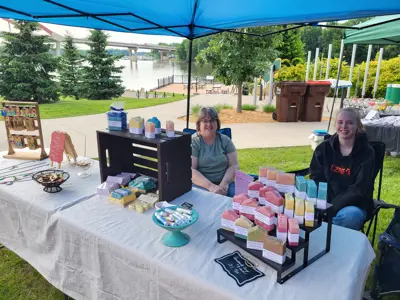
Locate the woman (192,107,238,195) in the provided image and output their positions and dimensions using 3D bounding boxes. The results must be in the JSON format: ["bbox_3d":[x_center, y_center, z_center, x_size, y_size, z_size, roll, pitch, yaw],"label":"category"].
[{"bbox_3d":[0.064,0.263,2.196,0.500,1.108,0.700,3,17,7],"label":"woman"}]

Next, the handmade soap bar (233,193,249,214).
[{"bbox_3d":[0.172,0.211,1.207,0.074,0.080,0.030,9,18,27],"label":"handmade soap bar"}]

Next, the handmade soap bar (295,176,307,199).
[{"bbox_3d":[0.377,0.141,1.121,0.027,0.067,0.068,1,16,5],"label":"handmade soap bar"}]

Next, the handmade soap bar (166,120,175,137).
[{"bbox_3d":[-0.150,-0.109,1.507,0.027,0.071,0.067,-5,17,-16],"label":"handmade soap bar"}]

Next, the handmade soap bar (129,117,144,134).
[{"bbox_3d":[-0.333,-0.126,1.562,0.068,0.073,0.028,8,18,27],"label":"handmade soap bar"}]

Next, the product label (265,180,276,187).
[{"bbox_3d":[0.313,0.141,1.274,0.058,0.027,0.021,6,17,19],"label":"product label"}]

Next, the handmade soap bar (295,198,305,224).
[{"bbox_3d":[0.363,0.219,1.093,0.030,0.066,0.072,4,17,14],"label":"handmade soap bar"}]

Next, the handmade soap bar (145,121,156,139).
[{"bbox_3d":[-0.259,-0.107,1.541,0.031,0.084,0.068,-7,18,-25],"label":"handmade soap bar"}]

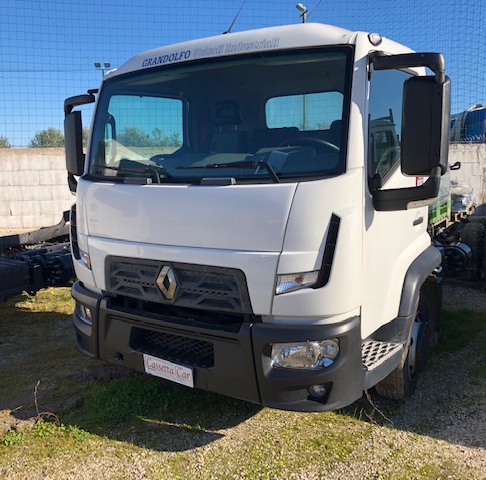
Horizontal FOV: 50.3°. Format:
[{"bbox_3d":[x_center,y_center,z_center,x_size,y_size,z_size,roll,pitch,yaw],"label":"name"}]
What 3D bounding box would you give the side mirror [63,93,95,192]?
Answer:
[{"bbox_3d":[-1.191,-0.708,4.011,0.428,0.809,0.205,4,11,32],"label":"side mirror"}]

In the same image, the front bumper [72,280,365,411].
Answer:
[{"bbox_3d":[-0.329,0.606,3.258,2.083,0.502,0.446,4,11,32],"label":"front bumper"}]

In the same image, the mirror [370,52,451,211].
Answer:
[{"bbox_3d":[0.848,-0.561,2.720,0.428,0.809,0.205,4,11,32],"label":"mirror"}]

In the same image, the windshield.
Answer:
[{"bbox_3d":[-0.312,-0.721,3.133,1.981,0.735,0.242,4,-5,32],"label":"windshield"}]

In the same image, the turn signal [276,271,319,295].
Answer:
[{"bbox_3d":[0.283,0.219,2.666,0.223,0.140,0.093,2,9,20],"label":"turn signal"}]

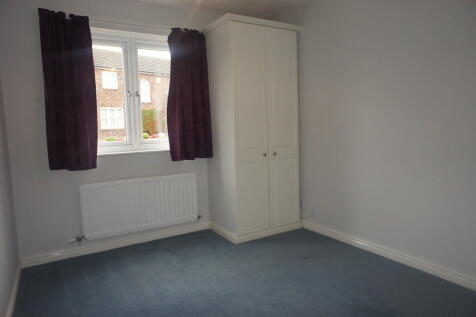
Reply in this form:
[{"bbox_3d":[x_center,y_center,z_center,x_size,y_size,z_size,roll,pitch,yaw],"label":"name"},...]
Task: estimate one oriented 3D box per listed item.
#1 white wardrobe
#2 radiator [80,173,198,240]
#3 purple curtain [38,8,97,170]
[{"bbox_3d":[0.170,-0.292,3.533,0.880,2.223,0.606,-5,6,-30],"label":"white wardrobe"},{"bbox_3d":[-0.958,0.463,3.229,1.129,0.520,0.085,-5,6,-30],"label":"radiator"},{"bbox_3d":[-1.475,-0.574,2.778,0.384,1.343,0.128,-5,6,-30],"label":"purple curtain"}]

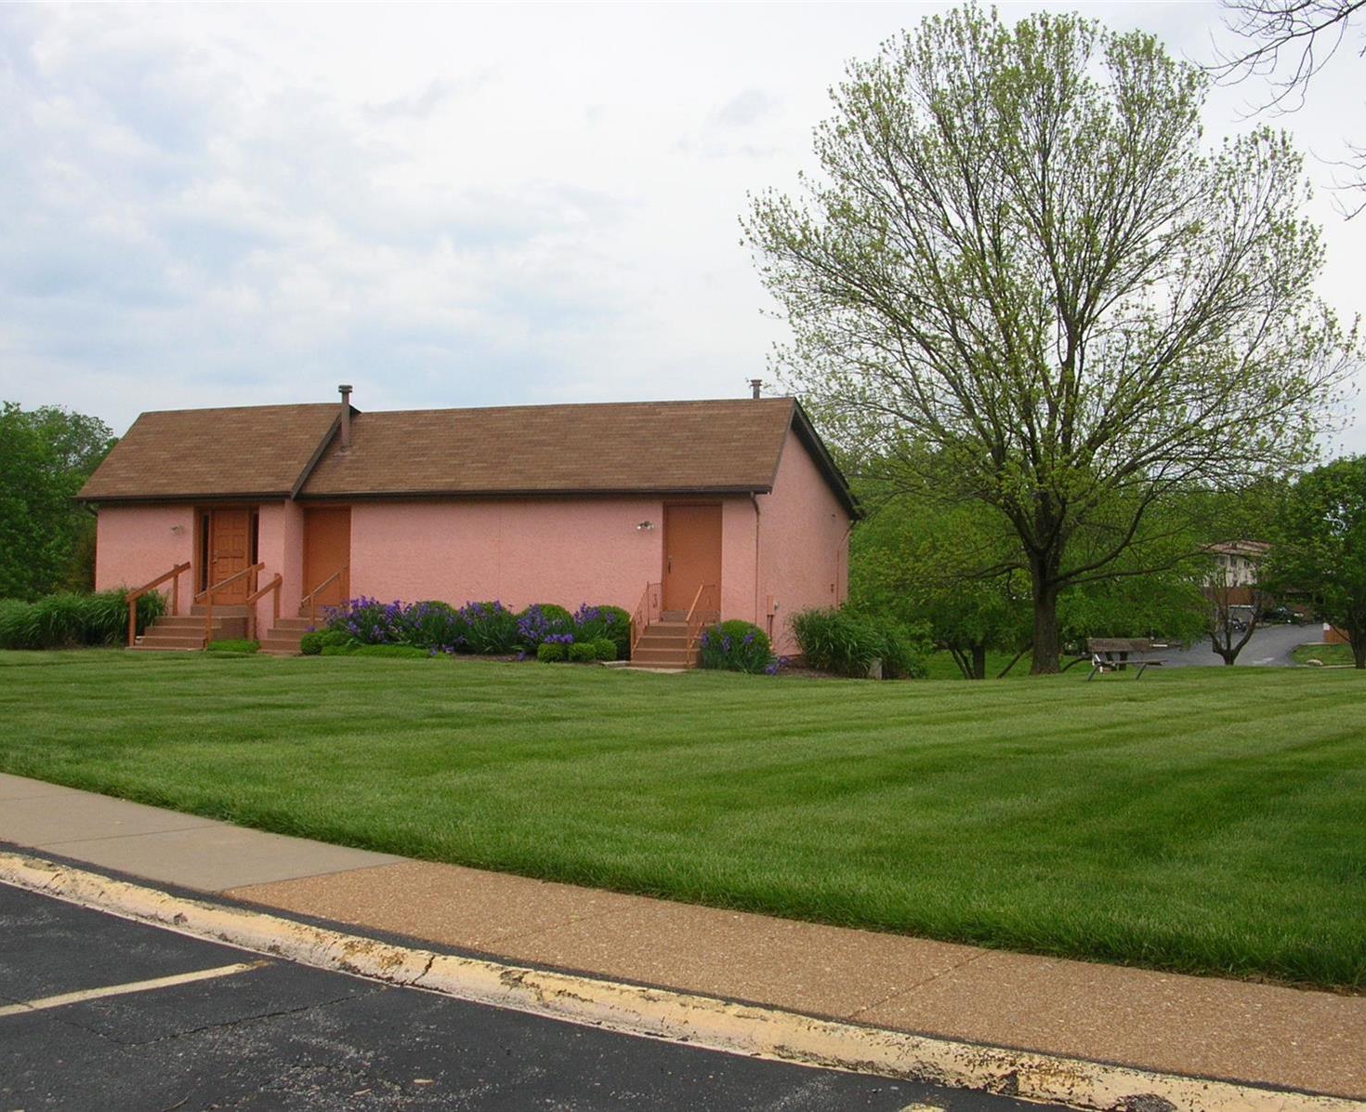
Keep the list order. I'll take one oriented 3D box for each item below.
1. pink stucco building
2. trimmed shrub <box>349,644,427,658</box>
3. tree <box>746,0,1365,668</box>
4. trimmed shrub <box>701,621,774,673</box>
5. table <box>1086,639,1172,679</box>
[{"bbox_3d":[-4.382,-0.450,35.181,15.410,5.470,10.100,0,-3,17],"label":"pink stucco building"},{"bbox_3d":[-5.847,1.891,29.812,1.450,0.280,0.750,0,-3,17],"label":"trimmed shrub"},{"bbox_3d":[9.062,-5.175,37.048,14.600,16.100,14.000,0,-3,17],"label":"tree"},{"bbox_3d":[0.993,1.701,28.200,1.300,0.970,1.150,0,-3,17],"label":"trimmed shrub"},{"bbox_3d":[9.680,2.212,32.500,1.700,0.860,1.150,1,-3,-12],"label":"table"}]

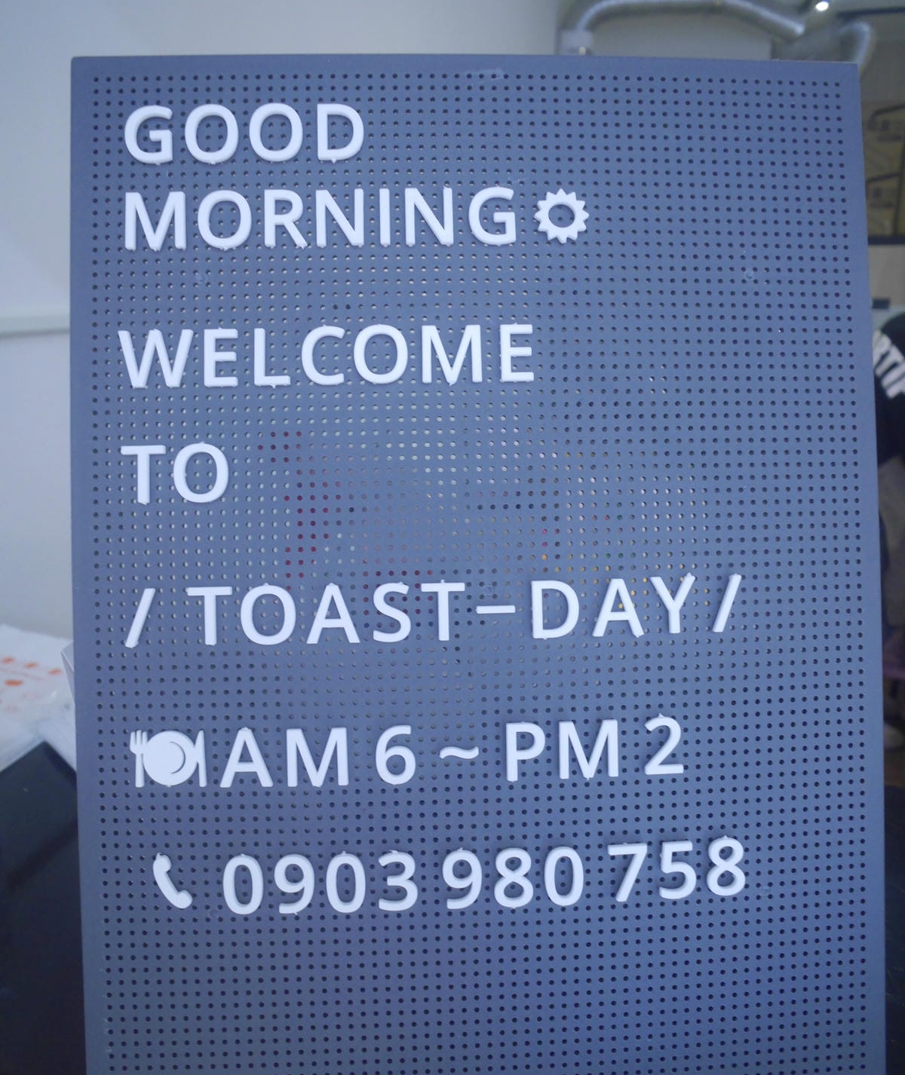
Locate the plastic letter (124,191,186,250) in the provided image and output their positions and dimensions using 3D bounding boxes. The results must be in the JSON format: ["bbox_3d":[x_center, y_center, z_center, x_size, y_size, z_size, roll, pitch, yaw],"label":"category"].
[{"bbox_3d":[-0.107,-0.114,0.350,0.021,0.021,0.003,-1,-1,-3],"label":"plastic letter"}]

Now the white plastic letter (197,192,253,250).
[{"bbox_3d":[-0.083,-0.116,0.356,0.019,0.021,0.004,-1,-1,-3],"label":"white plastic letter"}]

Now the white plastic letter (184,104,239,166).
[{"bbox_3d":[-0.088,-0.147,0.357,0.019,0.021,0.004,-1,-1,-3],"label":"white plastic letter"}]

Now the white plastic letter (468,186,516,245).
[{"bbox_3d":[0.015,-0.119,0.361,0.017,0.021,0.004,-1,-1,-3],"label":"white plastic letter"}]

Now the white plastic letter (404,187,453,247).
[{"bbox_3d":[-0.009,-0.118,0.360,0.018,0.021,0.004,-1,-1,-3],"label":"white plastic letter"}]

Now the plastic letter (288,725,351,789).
[{"bbox_3d":[-0.048,0.079,0.349,0.021,0.020,0.003,-1,-1,-3],"label":"plastic letter"}]

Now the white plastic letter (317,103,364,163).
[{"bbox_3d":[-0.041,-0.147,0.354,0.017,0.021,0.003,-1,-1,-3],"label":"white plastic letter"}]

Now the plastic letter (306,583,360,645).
[{"bbox_3d":[-0.043,0.027,0.350,0.019,0.021,0.003,-1,-1,-3],"label":"plastic letter"}]

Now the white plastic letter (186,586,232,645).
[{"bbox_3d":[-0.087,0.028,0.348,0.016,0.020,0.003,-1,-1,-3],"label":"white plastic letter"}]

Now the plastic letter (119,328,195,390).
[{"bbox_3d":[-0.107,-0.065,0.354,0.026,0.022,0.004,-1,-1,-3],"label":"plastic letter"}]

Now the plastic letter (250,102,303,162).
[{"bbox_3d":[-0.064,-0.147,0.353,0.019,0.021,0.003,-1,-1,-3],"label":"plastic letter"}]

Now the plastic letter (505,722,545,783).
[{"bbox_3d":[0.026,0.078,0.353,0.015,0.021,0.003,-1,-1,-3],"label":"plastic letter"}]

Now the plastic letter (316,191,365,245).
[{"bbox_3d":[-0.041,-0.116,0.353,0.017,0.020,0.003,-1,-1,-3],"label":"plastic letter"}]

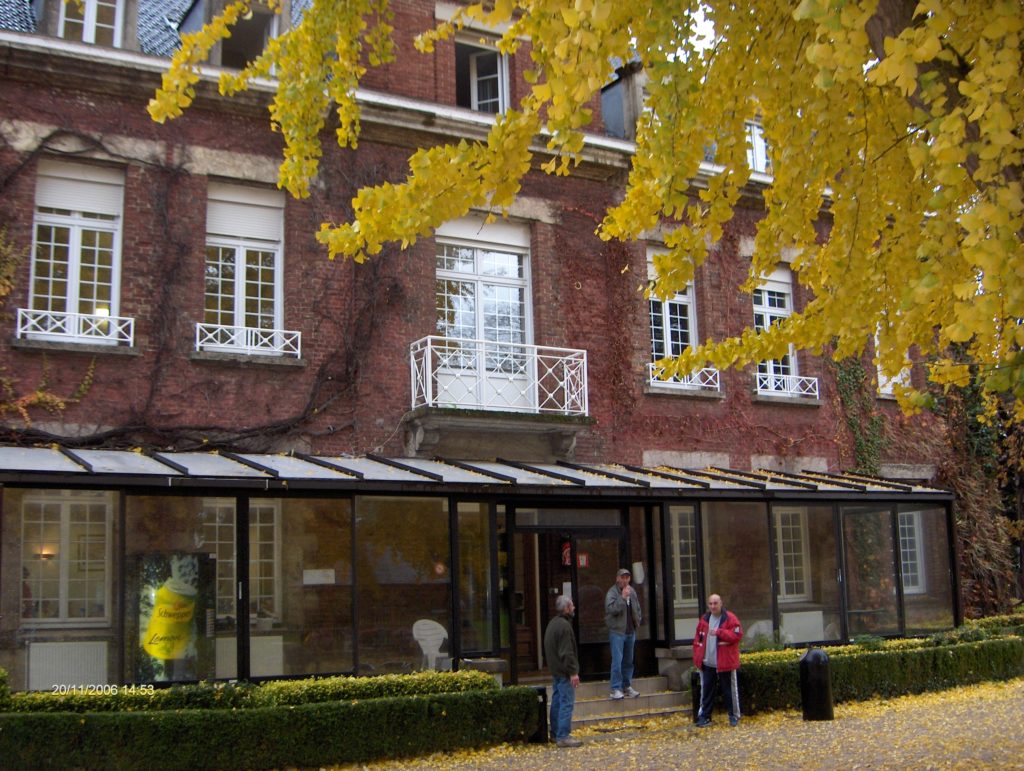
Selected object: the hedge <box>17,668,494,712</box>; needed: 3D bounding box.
[{"bbox_3d":[-2.795,3.833,13.350,5.692,0.742,0.614,4,-11,-29],"label":"hedge"}]

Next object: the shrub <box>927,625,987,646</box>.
[{"bbox_3d":[7.420,4.275,19.215,1.089,0.574,0.594,4,-11,-29],"label":"shrub"}]

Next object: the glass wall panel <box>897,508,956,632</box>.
[{"bbox_3d":[6.798,3.008,18.977,1.253,2.084,0.070,4,-10,-28],"label":"glass wall panel"}]

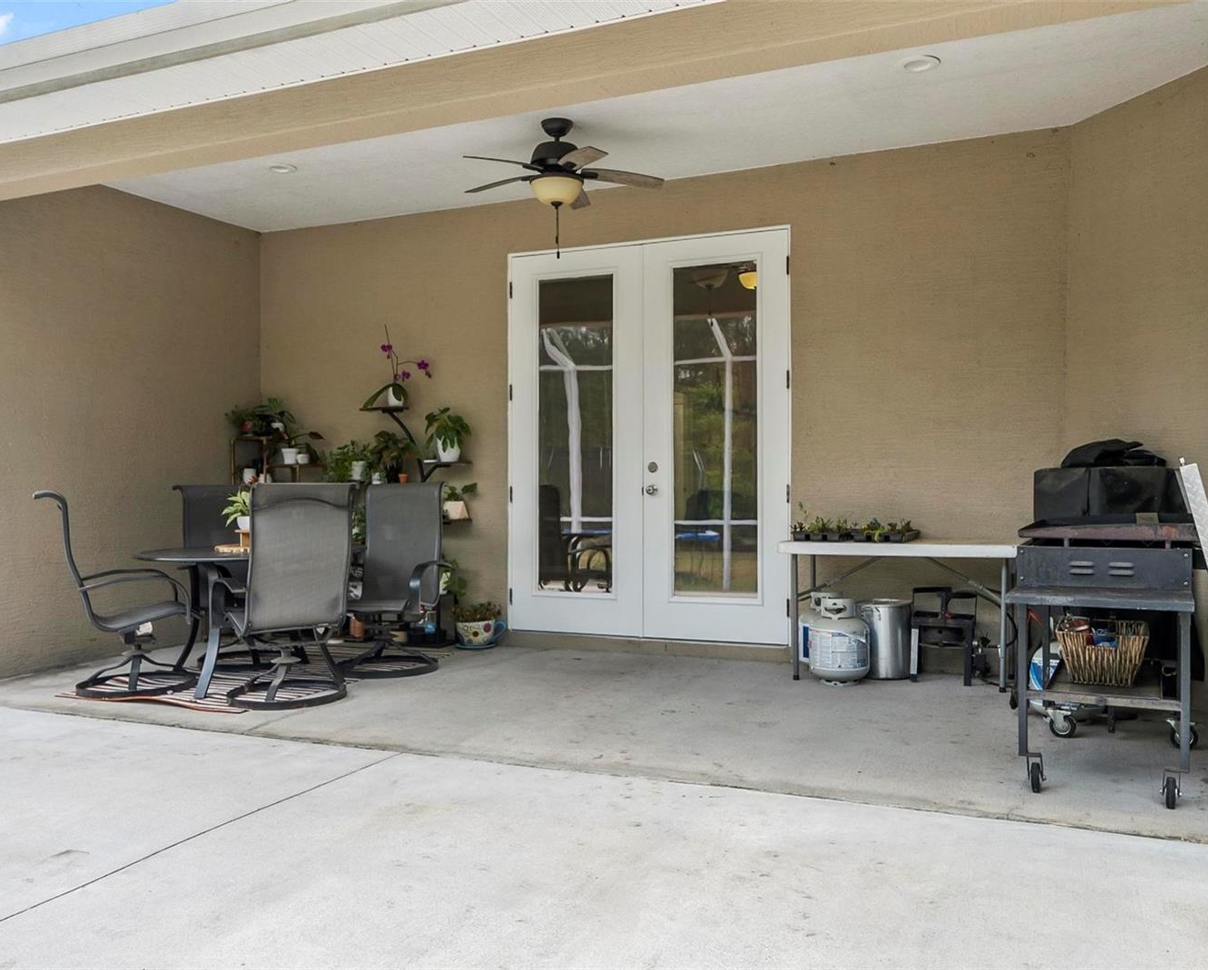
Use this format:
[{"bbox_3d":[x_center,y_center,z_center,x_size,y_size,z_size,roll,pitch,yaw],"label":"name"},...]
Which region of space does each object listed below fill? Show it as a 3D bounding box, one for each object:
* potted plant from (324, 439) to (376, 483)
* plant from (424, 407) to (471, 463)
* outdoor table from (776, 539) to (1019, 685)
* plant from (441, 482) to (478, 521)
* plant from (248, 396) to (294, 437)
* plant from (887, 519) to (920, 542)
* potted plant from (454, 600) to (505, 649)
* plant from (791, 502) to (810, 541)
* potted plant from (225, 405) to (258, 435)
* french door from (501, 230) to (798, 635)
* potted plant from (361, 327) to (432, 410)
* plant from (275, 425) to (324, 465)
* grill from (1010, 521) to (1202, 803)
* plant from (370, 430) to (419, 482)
[{"bbox_3d":[-1.733,-0.152,6.914,0.290,0.300,0.240,0,0,24],"label":"potted plant"},{"bbox_3d":[-1.027,-0.330,6.658,0.290,0.365,0.290,0,0,0],"label":"plant"},{"bbox_3d":[1.590,0.675,5.441,1.215,0.740,0.550,0,0,21],"label":"outdoor table"},{"bbox_3d":[-0.950,0.112,6.612,0.200,0.255,0.170,0,0,24],"label":"plant"},{"bbox_3d":[-2.355,-0.480,7.161,0.320,0.290,0.300,0,0,24],"label":"plant"},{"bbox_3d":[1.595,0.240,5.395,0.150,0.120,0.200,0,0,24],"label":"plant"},{"bbox_3d":[-0.823,0.917,6.646,0.310,0.310,0.280,0,0,24],"label":"potted plant"},{"bbox_3d":[1.076,0.200,5.540,0.100,0.215,0.100,0,0,24],"label":"plant"},{"bbox_3d":[-2.523,-0.449,7.054,0.200,0.205,0.180,0,0,24],"label":"potted plant"},{"bbox_3d":[0.236,-0.278,6.303,1.880,2.470,0.100,0,0,24],"label":"french door"},{"bbox_3d":[-1.397,-0.783,6.816,0.420,0.550,0.220,0,0,24],"label":"potted plant"},{"bbox_3d":[-2.117,-0.278,7.040,0.280,0.275,0.200,0,0,24],"label":"plant"},{"bbox_3d":[1.790,0.589,3.622,0.520,0.930,1.120,0,0,28],"label":"grill"},{"bbox_3d":[-1.405,-0.195,6.781,0.300,0.350,0.290,0,0,0],"label":"plant"}]

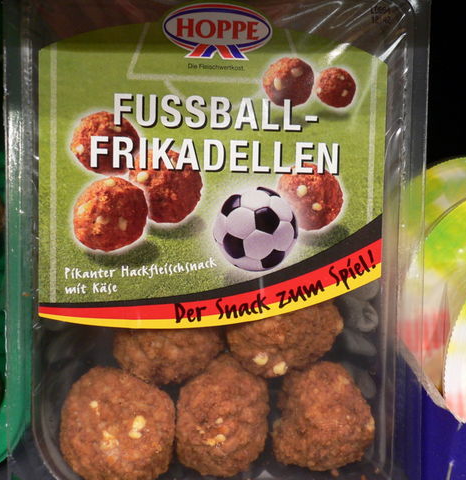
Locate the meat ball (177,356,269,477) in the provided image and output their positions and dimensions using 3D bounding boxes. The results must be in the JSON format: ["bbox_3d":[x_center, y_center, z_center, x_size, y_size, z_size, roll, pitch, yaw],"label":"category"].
[{"bbox_3d":[-0.004,0.069,0.255,0.037,0.046,0.040,0,6,0],"label":"meat ball"}]

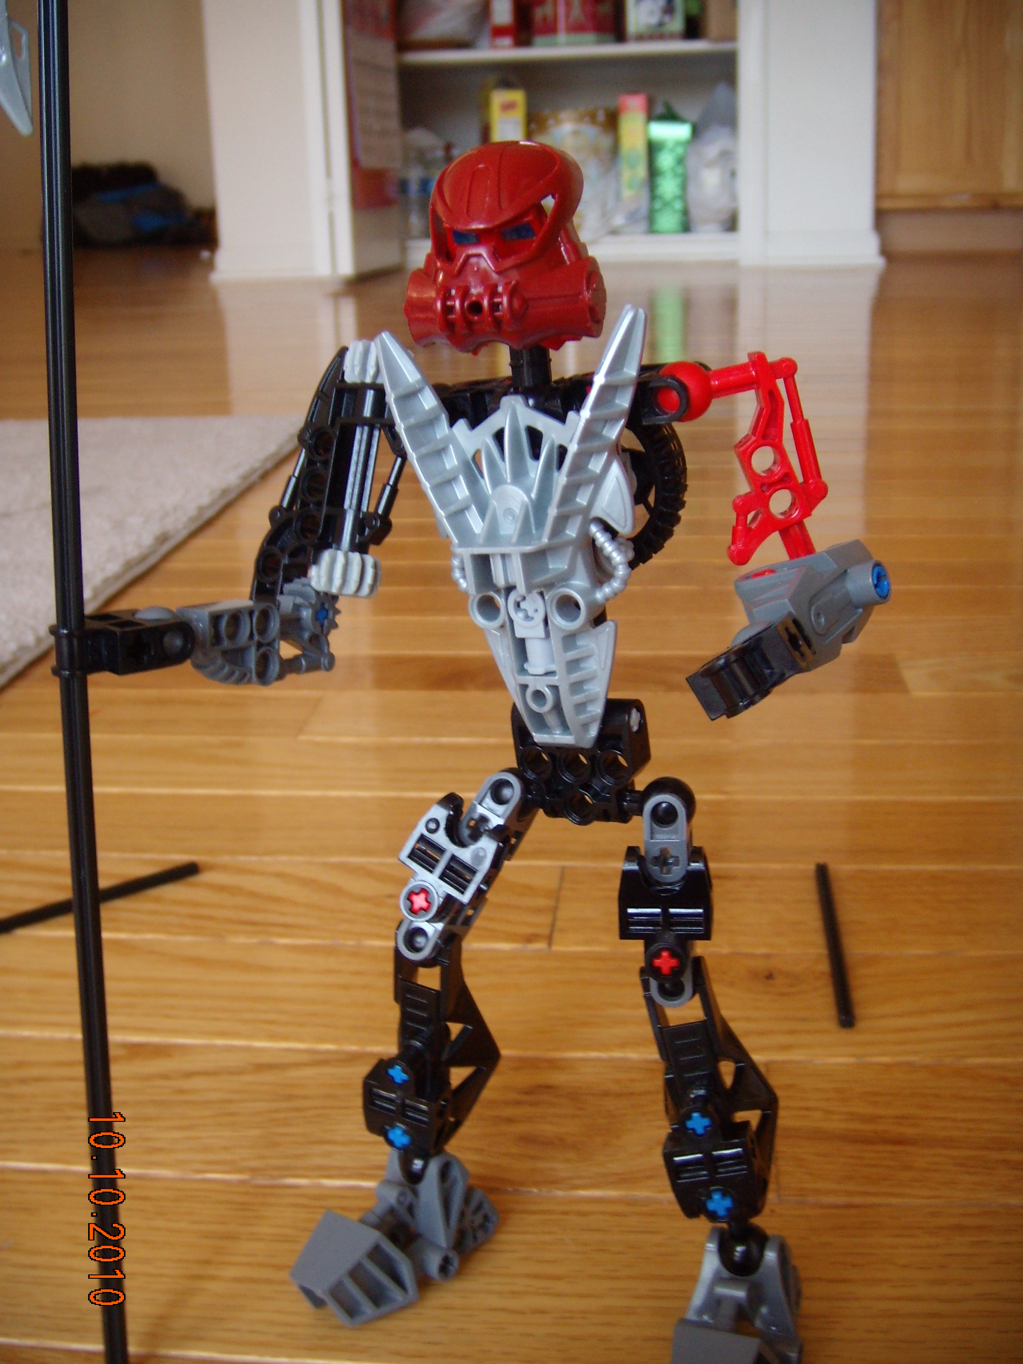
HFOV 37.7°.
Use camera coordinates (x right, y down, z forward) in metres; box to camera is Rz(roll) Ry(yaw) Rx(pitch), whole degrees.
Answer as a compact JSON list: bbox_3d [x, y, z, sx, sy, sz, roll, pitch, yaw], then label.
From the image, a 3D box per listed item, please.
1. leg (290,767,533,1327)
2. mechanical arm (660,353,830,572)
[{"bbox_3d":[-0.018,0.074,0.300,0.030,0.109,0.052,14,24,38],"label":"leg"},{"bbox_3d":[0.039,-0.037,0.252,0.029,0.038,0.018,3,20,14],"label":"mechanical arm"}]

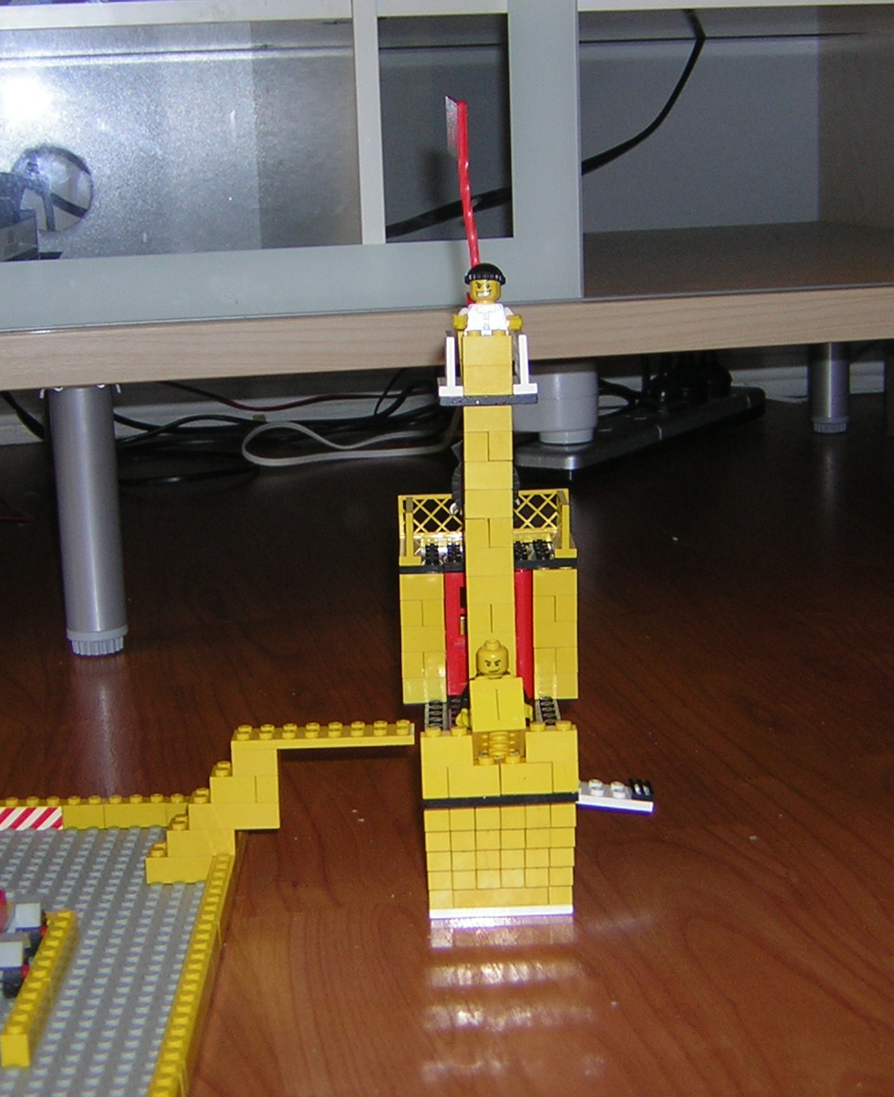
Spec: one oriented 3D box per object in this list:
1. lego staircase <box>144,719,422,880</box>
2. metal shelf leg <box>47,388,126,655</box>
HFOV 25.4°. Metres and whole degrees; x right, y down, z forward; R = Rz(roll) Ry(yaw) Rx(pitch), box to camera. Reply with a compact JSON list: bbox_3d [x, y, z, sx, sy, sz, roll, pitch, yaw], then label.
[{"bbox_3d":[-0.059,0.090,0.708,0.096,0.053,0.016,-2,11,-1],"label":"lego staircase"},{"bbox_3d":[-0.188,-0.016,1.042,0.033,0.142,0.033,-2,11,0],"label":"metal shelf leg"}]

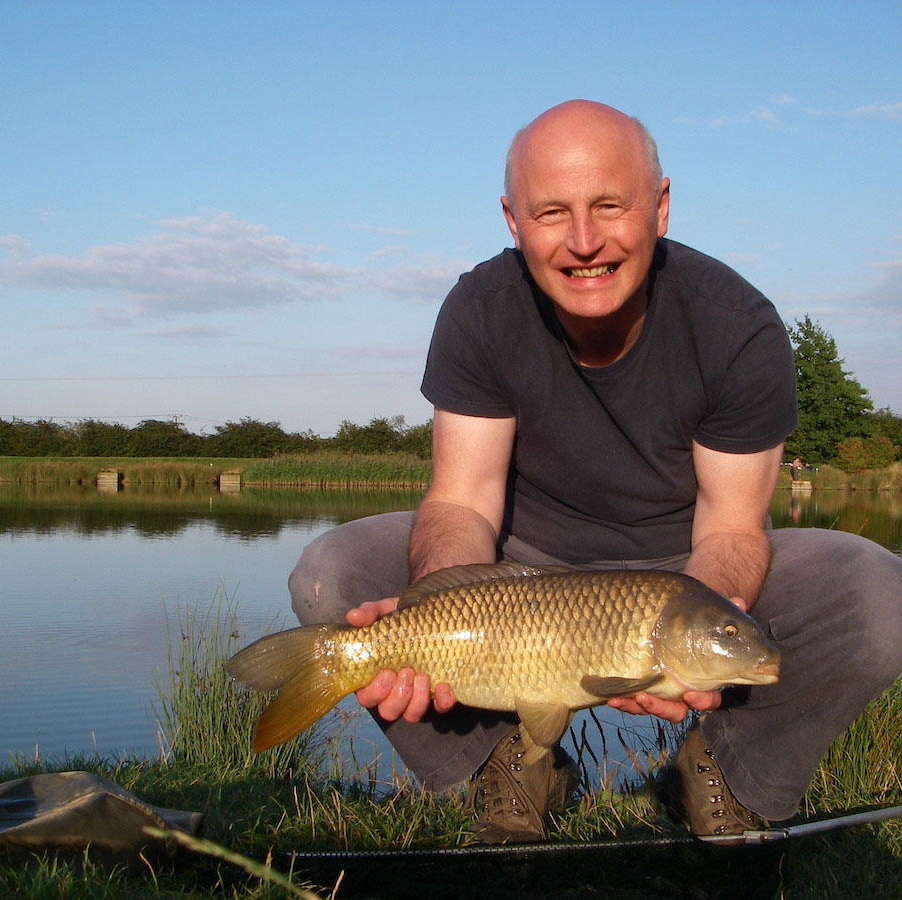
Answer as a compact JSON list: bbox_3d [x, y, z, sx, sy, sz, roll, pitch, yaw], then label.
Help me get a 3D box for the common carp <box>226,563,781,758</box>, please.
[{"bbox_3d":[0.050,0.199,1.250,0.525,0.185,0.110,0,-1,0],"label":"common carp"}]

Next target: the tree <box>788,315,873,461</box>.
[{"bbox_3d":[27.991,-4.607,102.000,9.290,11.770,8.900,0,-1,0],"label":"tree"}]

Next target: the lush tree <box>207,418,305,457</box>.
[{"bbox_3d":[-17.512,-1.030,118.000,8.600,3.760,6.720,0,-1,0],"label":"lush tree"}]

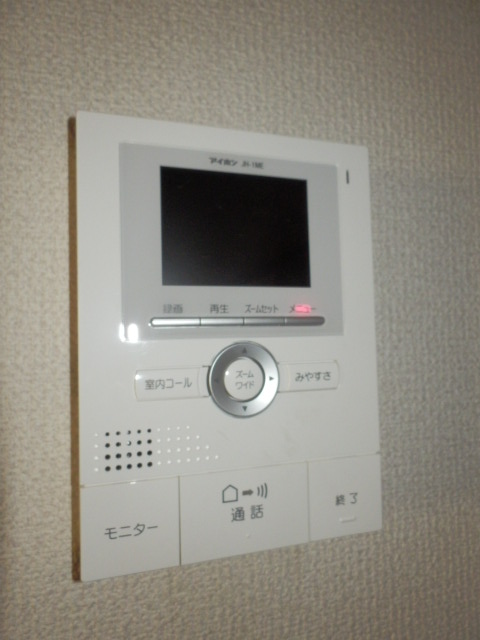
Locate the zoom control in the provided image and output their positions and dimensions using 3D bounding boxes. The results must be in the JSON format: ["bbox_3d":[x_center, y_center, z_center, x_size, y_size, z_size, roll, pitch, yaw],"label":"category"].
[{"bbox_3d":[0.002,0.026,0.194,0.031,0.031,0.004,-1,-2,-17],"label":"zoom control"}]

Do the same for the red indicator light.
[{"bbox_3d":[0.030,-0.005,0.205,0.008,0.004,0.003,-1,-2,-17],"label":"red indicator light"}]

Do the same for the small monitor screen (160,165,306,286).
[{"bbox_3d":[0.000,-0.040,0.198,0.069,0.051,0.005,-1,-2,-17],"label":"small monitor screen"}]

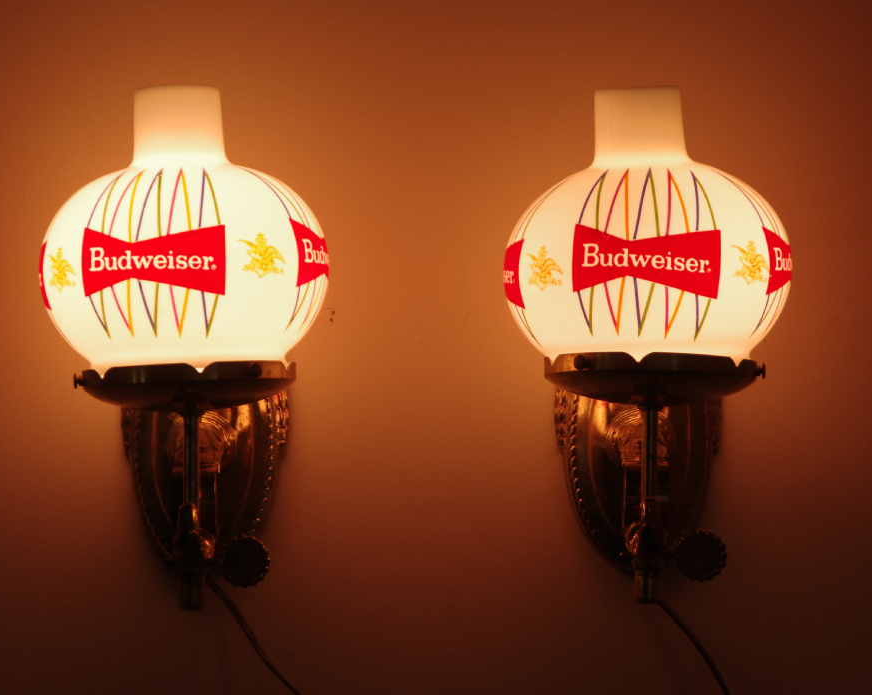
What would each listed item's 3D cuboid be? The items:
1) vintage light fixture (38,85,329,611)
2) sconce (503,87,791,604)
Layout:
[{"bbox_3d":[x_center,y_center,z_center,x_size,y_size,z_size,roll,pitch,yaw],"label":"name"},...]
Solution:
[{"bbox_3d":[-0.146,0.001,2.817,0.168,0.304,0.232,0,-2,0],"label":"vintage light fixture"},{"bbox_3d":[0.123,-0.001,2.817,0.168,0.300,0.232,0,-2,0],"label":"sconce"}]

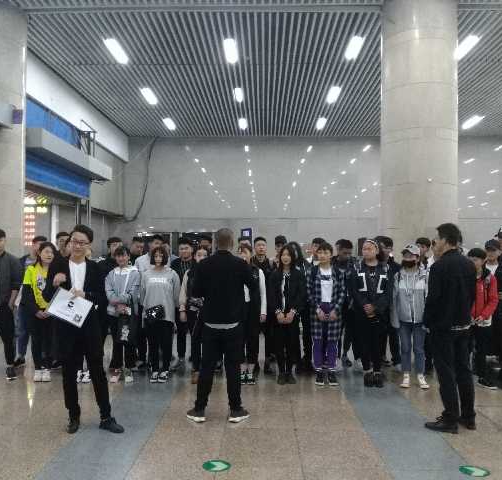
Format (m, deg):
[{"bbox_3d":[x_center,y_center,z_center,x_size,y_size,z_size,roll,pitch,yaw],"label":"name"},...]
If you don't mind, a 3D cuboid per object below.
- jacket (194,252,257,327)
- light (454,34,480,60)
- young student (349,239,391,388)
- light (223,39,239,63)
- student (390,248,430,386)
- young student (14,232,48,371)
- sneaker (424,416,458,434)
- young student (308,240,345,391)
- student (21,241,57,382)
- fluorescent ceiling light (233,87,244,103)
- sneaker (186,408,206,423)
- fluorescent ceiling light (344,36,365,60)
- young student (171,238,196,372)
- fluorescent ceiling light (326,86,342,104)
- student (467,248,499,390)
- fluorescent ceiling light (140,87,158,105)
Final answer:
[{"bbox_3d":[-0.242,0.440,4.720,0.550,0.680,0.380,0,-2,0],"label":"jacket"},{"bbox_3d":[4.727,-4.248,11.511,0.280,0.100,1.350,0,-1,1],"label":"light"},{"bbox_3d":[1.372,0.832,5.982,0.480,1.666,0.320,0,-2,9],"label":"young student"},{"bbox_3d":[-0.425,-4.077,11.175,0.270,0.090,1.270,0,-2,1],"label":"light"},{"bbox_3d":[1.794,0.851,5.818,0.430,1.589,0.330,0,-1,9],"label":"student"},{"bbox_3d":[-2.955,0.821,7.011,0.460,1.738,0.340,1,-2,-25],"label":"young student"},{"bbox_3d":[1.636,1.565,4.428,0.285,0.115,0.105,-1,-2,24],"label":"sneaker"},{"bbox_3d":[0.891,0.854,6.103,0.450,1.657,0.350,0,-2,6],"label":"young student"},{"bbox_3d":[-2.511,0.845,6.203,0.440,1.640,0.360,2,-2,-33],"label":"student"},{"bbox_3d":[-0.334,-3.975,14.175,0.270,0.090,1.270,0,-2,1],"label":"fluorescent ceiling light"},{"bbox_3d":[-0.497,1.565,4.722,0.105,0.110,0.280,1,-2,-27],"label":"sneaker"},{"bbox_3d":[2.275,-4.248,11.573,0.280,0.100,1.350,0,-1,1],"label":"fluorescent ceiling light"},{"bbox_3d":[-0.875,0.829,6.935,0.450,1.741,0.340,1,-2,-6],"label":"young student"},{"bbox_3d":[2.263,-3.960,14.168,0.270,0.090,1.270,0,-2,1],"label":"fluorescent ceiling light"},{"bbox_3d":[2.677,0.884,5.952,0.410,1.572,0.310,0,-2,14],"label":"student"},{"bbox_3d":[-3.001,-4.163,14.981,0.280,0.100,1.350,0,-1,1],"label":"fluorescent ceiling light"}]

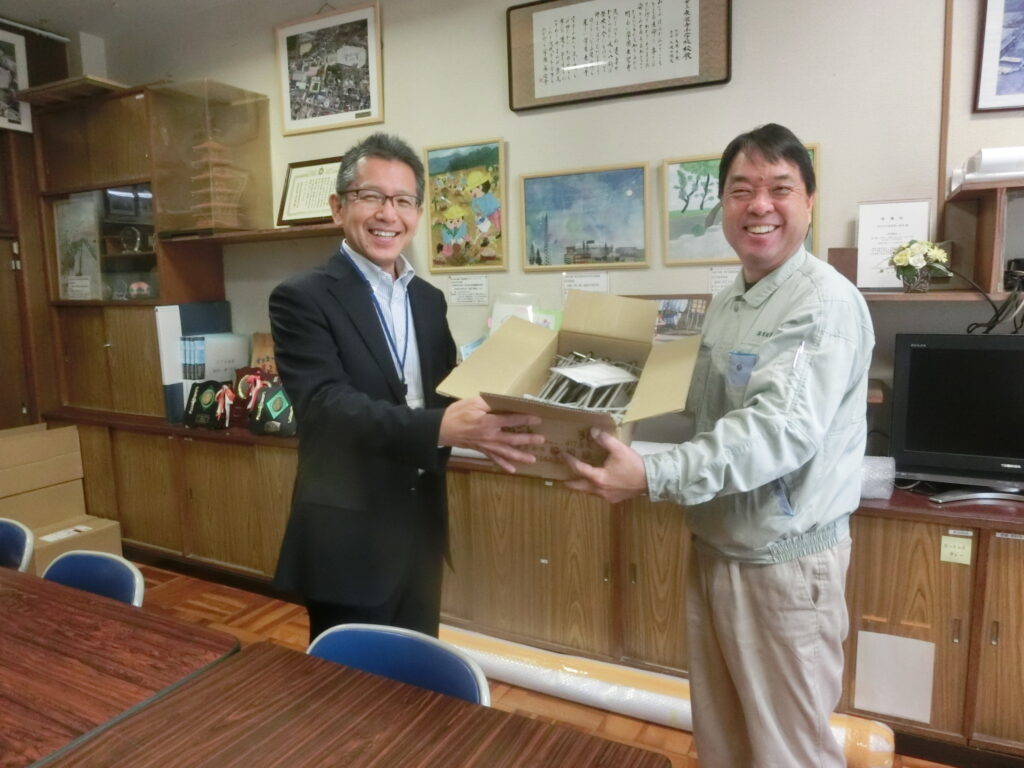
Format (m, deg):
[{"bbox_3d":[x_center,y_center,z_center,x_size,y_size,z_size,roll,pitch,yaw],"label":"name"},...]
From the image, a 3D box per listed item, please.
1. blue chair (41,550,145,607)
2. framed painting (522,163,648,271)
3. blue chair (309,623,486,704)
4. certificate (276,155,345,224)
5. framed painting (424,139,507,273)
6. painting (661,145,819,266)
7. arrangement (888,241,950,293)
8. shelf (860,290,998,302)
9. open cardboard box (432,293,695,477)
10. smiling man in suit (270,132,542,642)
[{"bbox_3d":[-1.220,0.828,1.682,0.470,0.770,0.500,3,8,28],"label":"blue chair"},{"bbox_3d":[0.294,-0.672,2.918,0.557,0.407,0.025,3,8,28],"label":"framed painting"},{"bbox_3d":[-0.350,0.872,1.212,0.470,0.770,0.500,3,8,28],"label":"blue chair"},{"bbox_3d":[-0.872,-0.867,3.186,0.420,0.304,0.025,3,-10,28],"label":"certificate"},{"bbox_3d":[-0.206,-0.780,3.173,0.412,0.560,0.025,3,8,28],"label":"framed painting"},{"bbox_3d":[0.837,-0.649,2.628,0.557,0.407,0.025,3,8,28],"label":"painting"},{"bbox_3d":[1.190,-0.344,2.080,0.165,0.155,0.140,3,8,28],"label":"arrangement"},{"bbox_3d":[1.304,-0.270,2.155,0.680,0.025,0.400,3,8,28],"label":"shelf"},{"bbox_3d":[0.130,-0.002,1.355,0.402,0.189,0.553,9,23,15],"label":"open cardboard box"},{"bbox_3d":[-0.174,0.361,1.463,0.580,1.710,0.480,5,10,41],"label":"smiling man in suit"}]

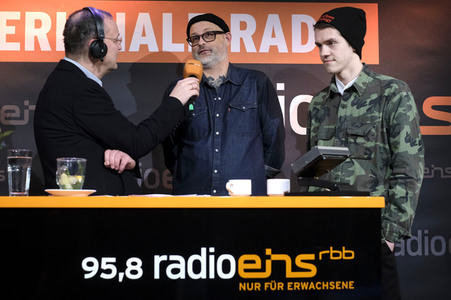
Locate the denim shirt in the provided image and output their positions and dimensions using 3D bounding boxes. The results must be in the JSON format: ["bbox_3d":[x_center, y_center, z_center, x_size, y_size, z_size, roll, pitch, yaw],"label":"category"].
[{"bbox_3d":[-0.009,0.004,2.846,0.540,0.780,0.330,-1,-5,10],"label":"denim shirt"}]

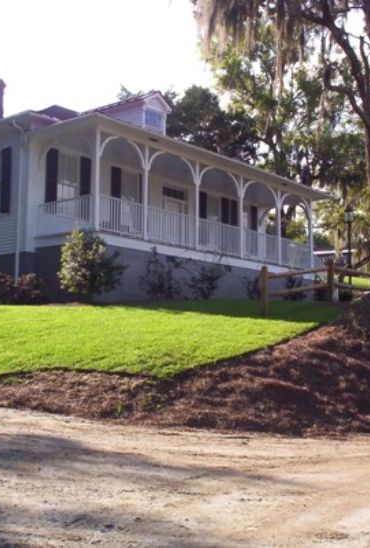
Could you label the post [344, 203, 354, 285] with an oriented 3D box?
[{"bbox_3d":[5.743,-0.882,26.689,0.290,3.138,0.290,0,-7,0],"label":"post"}]

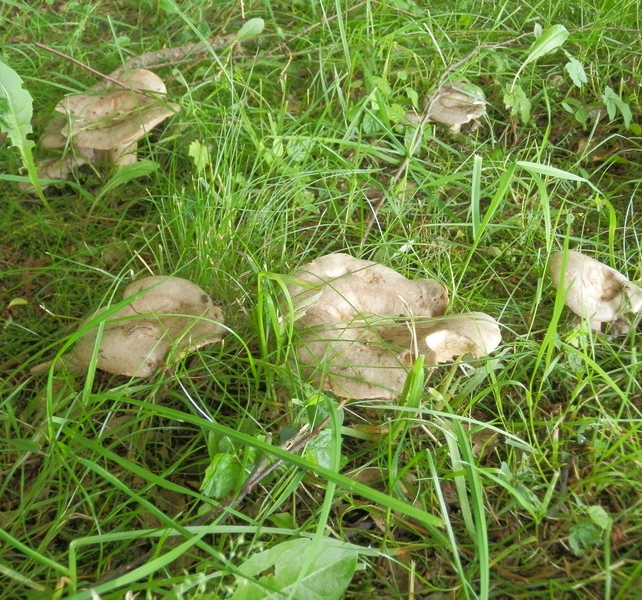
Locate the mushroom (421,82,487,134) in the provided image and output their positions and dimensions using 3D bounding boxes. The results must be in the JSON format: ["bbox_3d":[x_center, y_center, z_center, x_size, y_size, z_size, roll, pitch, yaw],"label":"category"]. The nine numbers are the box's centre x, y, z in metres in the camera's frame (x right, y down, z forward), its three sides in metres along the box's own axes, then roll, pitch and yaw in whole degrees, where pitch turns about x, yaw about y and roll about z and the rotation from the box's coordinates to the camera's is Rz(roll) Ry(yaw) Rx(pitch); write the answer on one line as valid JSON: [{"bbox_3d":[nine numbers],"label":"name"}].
[{"bbox_3d":[0.160,-0.226,1.010,0.073,0.042,0.066,0,38,0],"label":"mushroom"}]

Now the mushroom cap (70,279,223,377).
[{"bbox_3d":[-0.144,0.022,0.700,0.128,0.060,0.100,0,38,0],"label":"mushroom cap"}]

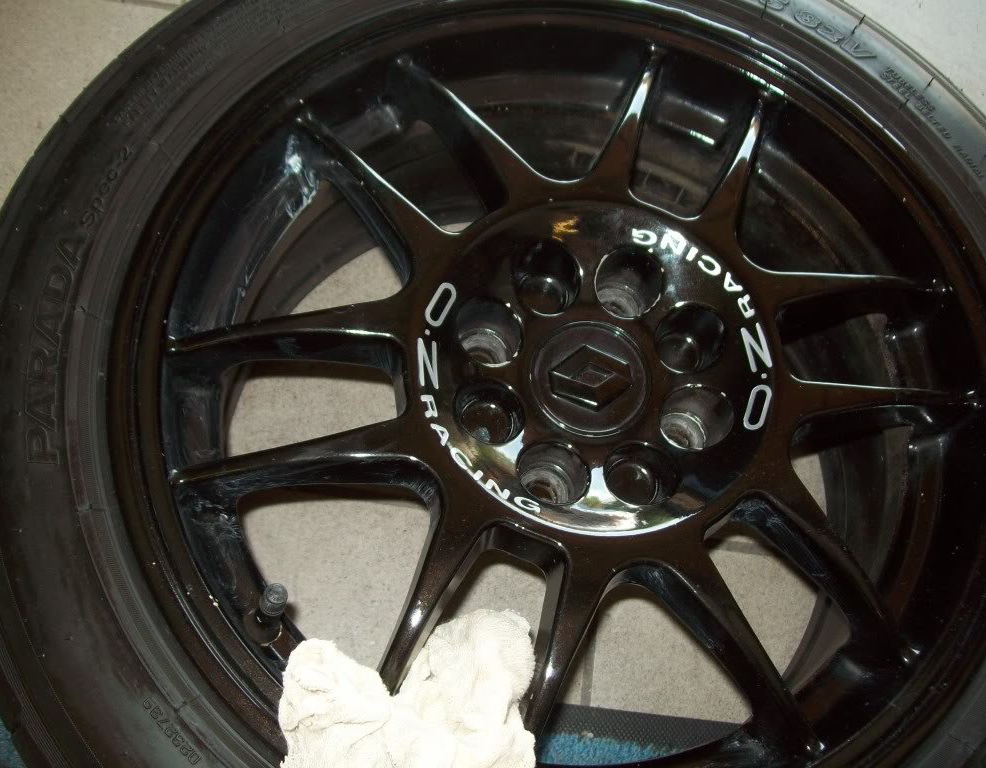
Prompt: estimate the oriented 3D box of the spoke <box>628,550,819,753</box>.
[{"bbox_3d":[0.102,0.113,0.452,0.022,0.032,0.096,-35,86,-18],"label":"spoke"}]

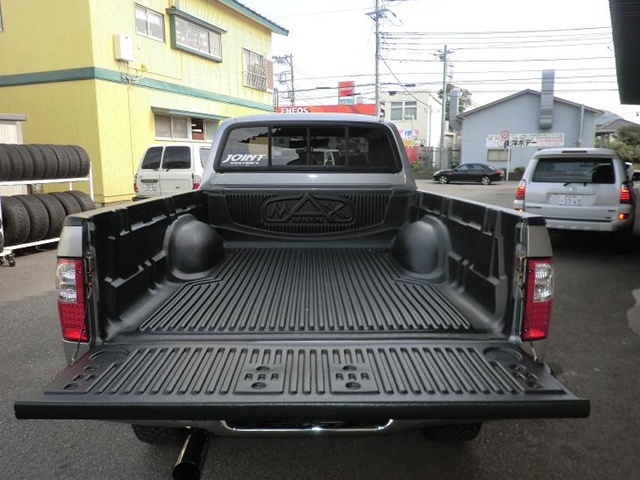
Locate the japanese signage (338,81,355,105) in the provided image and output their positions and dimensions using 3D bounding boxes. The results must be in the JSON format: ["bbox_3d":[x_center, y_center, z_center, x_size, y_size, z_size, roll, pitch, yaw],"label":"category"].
[{"bbox_3d":[2.554,-14.215,46.326,1.598,2.232,0.400,-1,9,-4],"label":"japanese signage"}]

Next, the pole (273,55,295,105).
[{"bbox_3d":[-3.327,-11.649,45.721,2.000,11.419,0.700,0,9,0],"label":"pole"}]

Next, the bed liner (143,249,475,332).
[{"bbox_3d":[-0.073,0.194,2.493,1.180,0.055,1.570,-1,9,-2],"label":"bed liner"}]

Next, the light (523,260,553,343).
[{"bbox_3d":[0.751,0.205,1.655,0.090,0.285,0.065,-1,9,-2],"label":"light"}]

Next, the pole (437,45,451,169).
[{"bbox_3d":[10.728,-11.057,41.783,1.050,11.284,0.600,0,9,0],"label":"pole"}]

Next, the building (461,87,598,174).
[{"bbox_3d":[18.533,-9.687,45.418,11.600,7.291,11.000,2,9,13],"label":"building"}]

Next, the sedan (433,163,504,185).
[{"bbox_3d":[9.910,-4.479,32.009,4.650,1.450,1.770,3,10,22],"label":"sedan"}]

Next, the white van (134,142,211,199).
[{"bbox_3d":[-4.045,-1.880,14.986,1.870,1.980,4.800,-1,9,-2],"label":"white van"}]

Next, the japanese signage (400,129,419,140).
[{"bbox_3d":[7.287,-8.590,39.139,1.498,0.956,0.100,0,9,0],"label":"japanese signage"}]

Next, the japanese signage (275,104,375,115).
[{"bbox_3d":[0.466,-11.024,40.762,8.825,0.905,0.400,0,9,0],"label":"japanese signage"}]

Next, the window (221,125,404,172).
[{"bbox_3d":[-0.079,-0.633,3.286,1.250,0.331,0.070,-1,-7,-2],"label":"window"}]

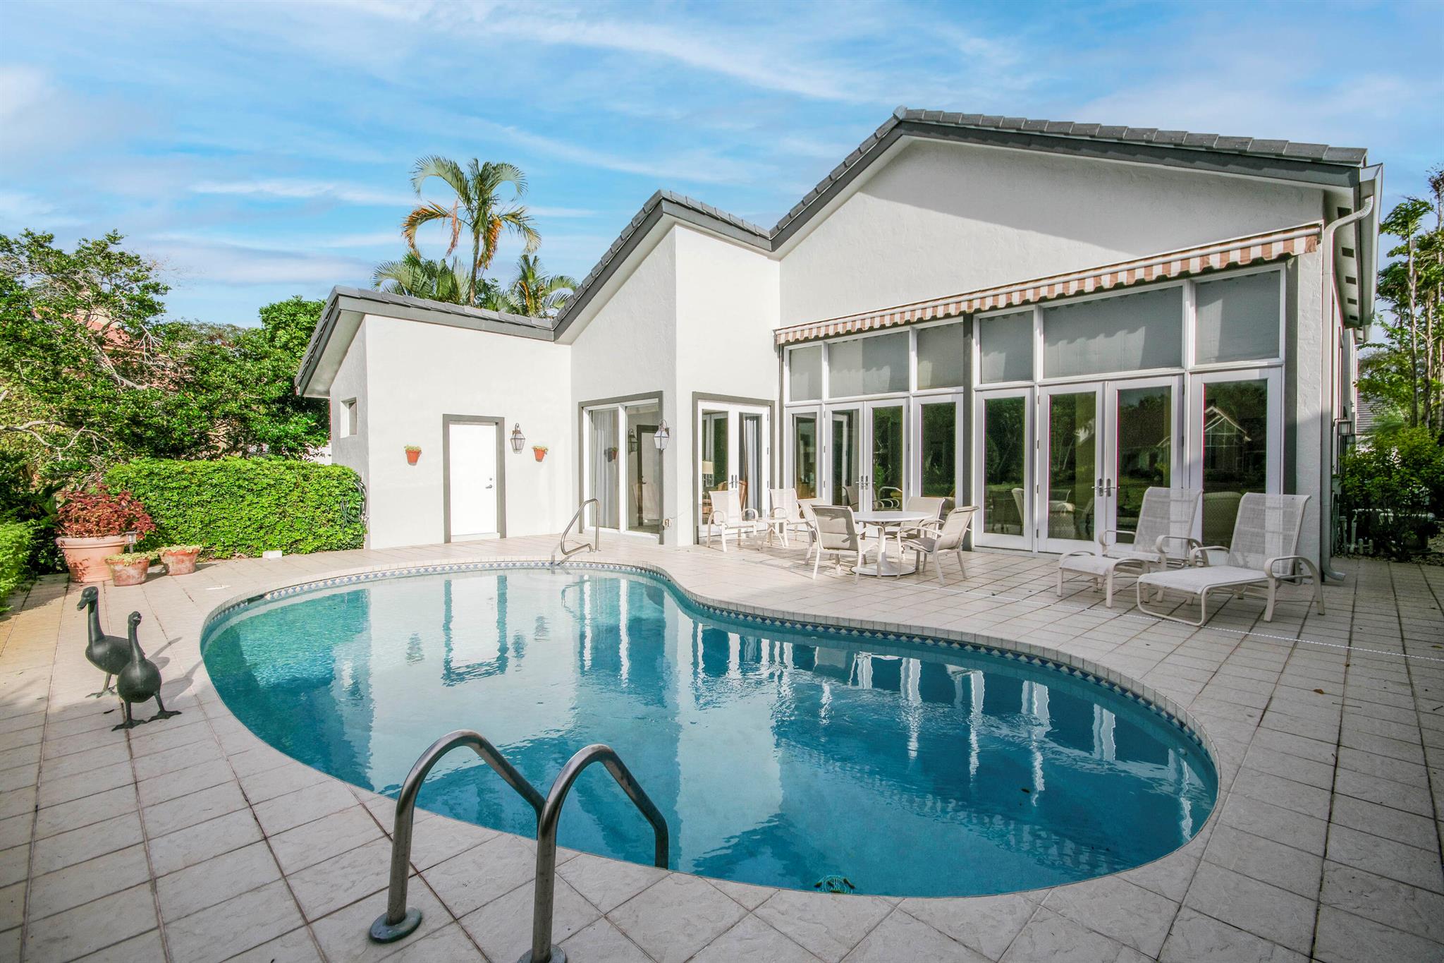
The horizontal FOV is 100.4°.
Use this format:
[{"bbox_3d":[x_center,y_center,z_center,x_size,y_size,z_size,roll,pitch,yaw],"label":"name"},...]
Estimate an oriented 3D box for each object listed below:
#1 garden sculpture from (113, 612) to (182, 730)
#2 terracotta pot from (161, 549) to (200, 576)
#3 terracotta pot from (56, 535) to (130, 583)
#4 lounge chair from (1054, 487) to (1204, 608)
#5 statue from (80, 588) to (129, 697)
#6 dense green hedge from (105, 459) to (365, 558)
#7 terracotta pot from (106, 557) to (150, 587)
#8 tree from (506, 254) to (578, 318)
[{"bbox_3d":[-3.211,1.007,3.340,0.420,0.600,0.270,2,3,44],"label":"garden sculpture"},{"bbox_3d":[-6.976,1.042,7.737,0.350,0.280,0.350,-2,2,-42],"label":"terracotta pot"},{"bbox_3d":[-7.656,0.939,7.300,0.600,0.520,0.600,2,3,43],"label":"terracotta pot"},{"bbox_3d":[4.209,0.642,6.187,1.420,1.080,0.660,-1,2,-22],"label":"lounge chair"},{"bbox_3d":[-3.852,0.965,3.789,0.250,0.660,0.430,-1,2,-20],"label":"statue"},{"bbox_3d":[-7.416,0.397,9.335,1.000,1.470,3.150,2,3,44],"label":"dense green hedge"},{"bbox_3d":[-6.941,1.064,7.038,0.350,0.280,0.350,-2,3,-45],"label":"terracotta pot"},{"bbox_3d":[-4.889,-2.486,15.690,2.200,6.800,2.200,-1,2,-17],"label":"tree"}]

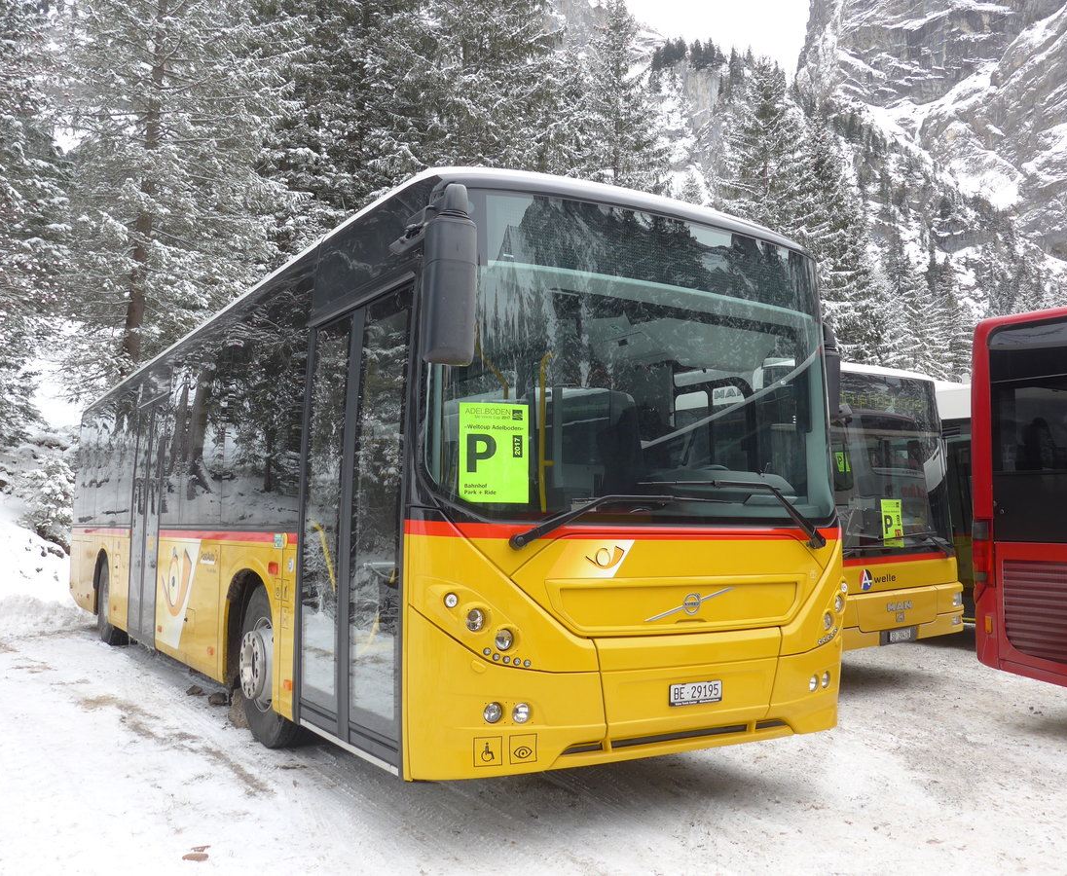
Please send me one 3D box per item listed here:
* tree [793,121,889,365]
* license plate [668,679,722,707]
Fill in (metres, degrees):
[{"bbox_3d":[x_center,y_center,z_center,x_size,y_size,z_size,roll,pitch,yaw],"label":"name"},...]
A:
[{"bbox_3d":[12.300,-4.519,42.002,6.350,19.550,6.350,-1,-6,16],"label":"tree"},{"bbox_3d":[0.730,1.146,4.386,0.312,0.095,0.020,4,-7,-32],"label":"license plate"}]

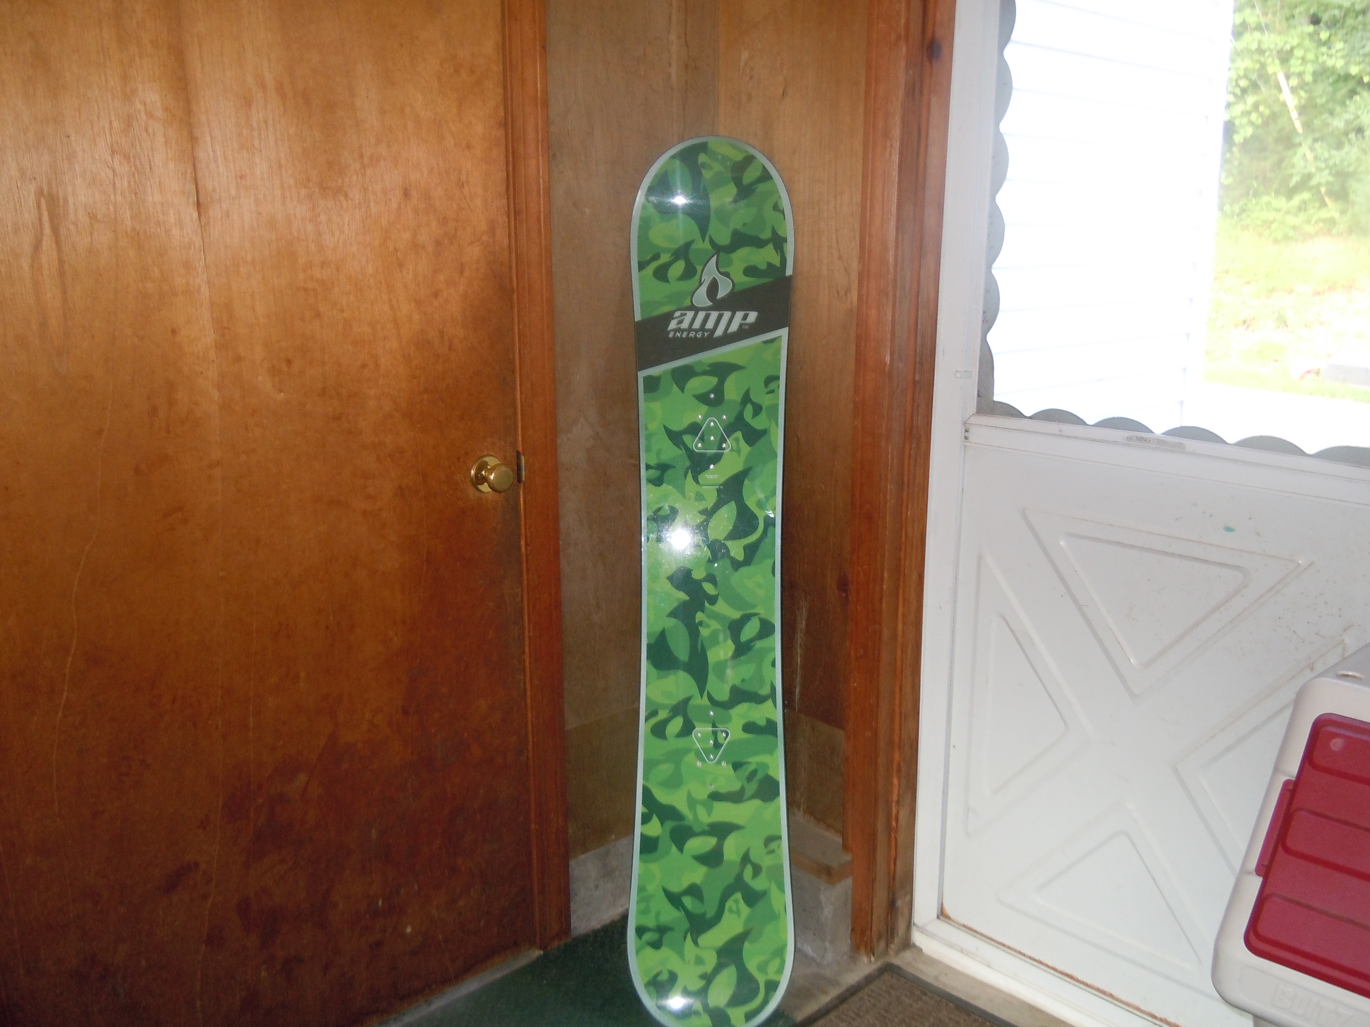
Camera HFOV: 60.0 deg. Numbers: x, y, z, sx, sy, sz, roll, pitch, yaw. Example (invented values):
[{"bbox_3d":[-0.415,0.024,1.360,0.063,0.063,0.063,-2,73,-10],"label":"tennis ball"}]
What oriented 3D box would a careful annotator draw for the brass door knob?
[{"bbox_3d":[-0.315,-0.061,1.980,0.065,0.065,0.056,-12,18,-41],"label":"brass door knob"}]

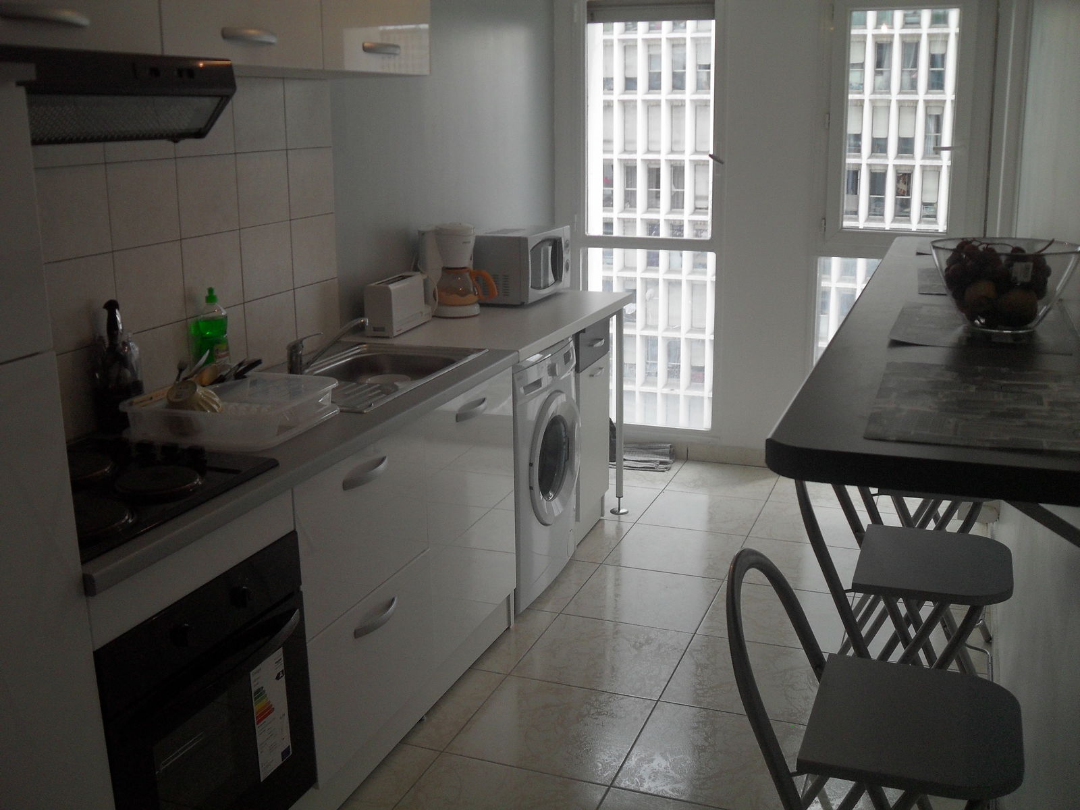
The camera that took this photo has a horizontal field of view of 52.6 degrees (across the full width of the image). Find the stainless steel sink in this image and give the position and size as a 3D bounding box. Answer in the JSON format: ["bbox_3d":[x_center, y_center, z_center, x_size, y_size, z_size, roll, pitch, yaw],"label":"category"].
[{"bbox_3d":[-0.494,-0.023,3.117,0.437,0.154,0.774,5,16,21],"label":"stainless steel sink"}]

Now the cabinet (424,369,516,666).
[{"bbox_3d":[-0.436,0.294,3.266,0.560,0.725,0.600,5,15,20],"label":"cabinet"}]

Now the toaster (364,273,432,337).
[{"bbox_3d":[-0.483,-0.350,3.751,0.110,0.171,0.350,4,15,16],"label":"toaster"}]

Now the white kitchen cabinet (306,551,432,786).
[{"bbox_3d":[-0.643,0.603,2.770,0.560,0.366,0.600,5,15,20],"label":"white kitchen cabinet"}]

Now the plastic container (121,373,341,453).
[{"bbox_3d":[-0.707,0.013,2.534,0.382,0.091,0.362,5,16,21],"label":"plastic container"}]

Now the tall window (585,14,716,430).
[{"bbox_3d":[0.533,-0.850,5.239,0.670,1.985,0.100,5,15,20],"label":"tall window"}]

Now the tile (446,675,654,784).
[{"bbox_3d":[0.041,0.882,2.988,0.450,0.010,0.444,5,16,21],"label":"tile"}]

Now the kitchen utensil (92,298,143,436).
[{"bbox_3d":[-0.976,-0.092,2.530,0.115,0.305,0.120,5,15,20],"label":"kitchen utensil"}]

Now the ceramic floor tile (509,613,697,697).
[{"bbox_3d":[0.203,0.775,3.390,0.450,0.010,0.444,5,16,21],"label":"ceramic floor tile"}]

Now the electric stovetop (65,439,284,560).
[{"bbox_3d":[-0.882,0.163,2.108,0.510,0.045,0.580,5,15,20],"label":"electric stovetop"}]

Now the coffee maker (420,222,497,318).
[{"bbox_3d":[-0.308,-0.500,4.003,0.250,0.329,0.175,10,18,35],"label":"coffee maker"}]

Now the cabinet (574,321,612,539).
[{"bbox_3d":[-0.037,0.104,4.300,0.560,0.879,0.400,5,15,20],"label":"cabinet"}]

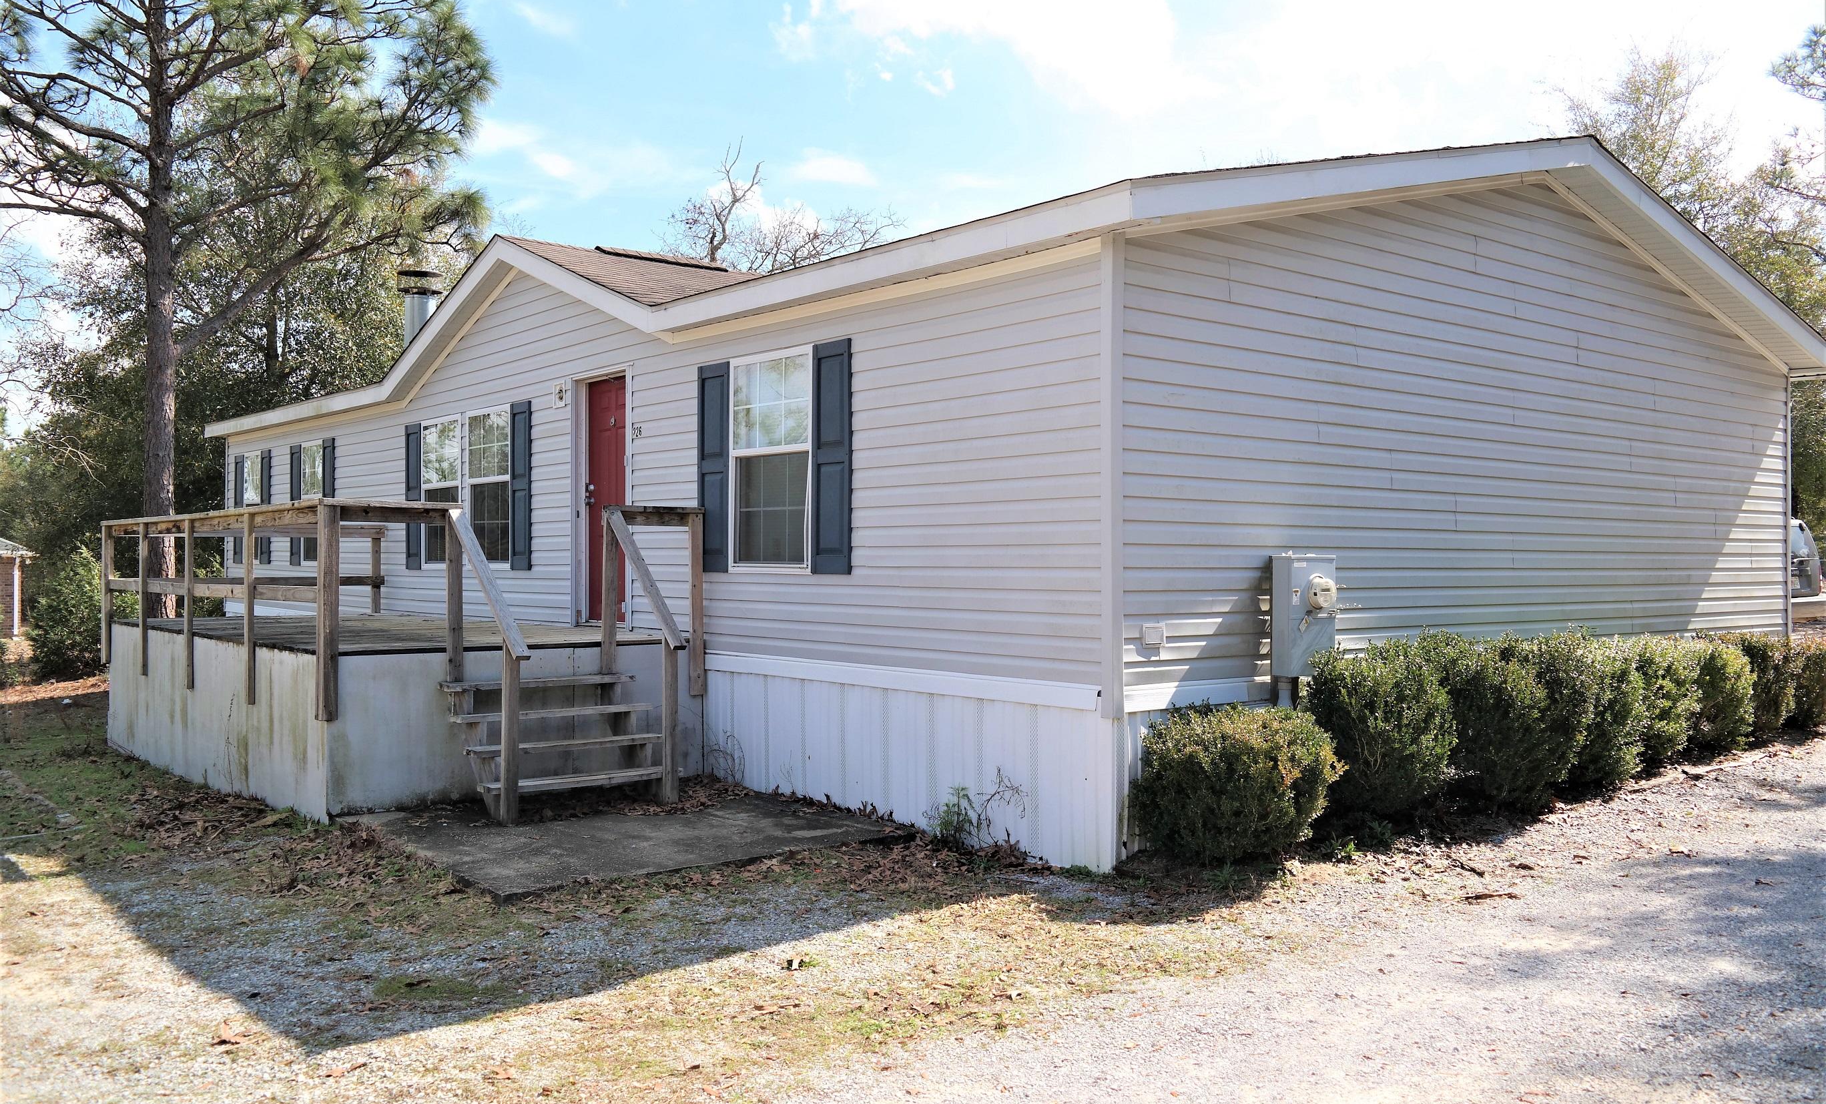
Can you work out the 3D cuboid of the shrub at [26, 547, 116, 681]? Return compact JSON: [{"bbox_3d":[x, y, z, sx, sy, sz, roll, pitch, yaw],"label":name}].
[{"bbox_3d":[-12.626,0.928,20.700,1.500,2.000,1.550,1,-1,-39],"label":"shrub"}]

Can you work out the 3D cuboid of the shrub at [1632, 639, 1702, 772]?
[{"bbox_3d":[5.574,1.114,10.182,0.760,1.000,0.800,1,-1,-39],"label":"shrub"}]

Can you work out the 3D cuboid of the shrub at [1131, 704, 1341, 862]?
[{"bbox_3d":[1.711,1.235,7.317,1.020,0.860,0.980,0,0,0],"label":"shrub"}]

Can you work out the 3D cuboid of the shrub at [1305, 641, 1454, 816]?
[{"bbox_3d":[2.708,1.035,8.010,0.900,1.040,0.900,1,-1,-39],"label":"shrub"}]

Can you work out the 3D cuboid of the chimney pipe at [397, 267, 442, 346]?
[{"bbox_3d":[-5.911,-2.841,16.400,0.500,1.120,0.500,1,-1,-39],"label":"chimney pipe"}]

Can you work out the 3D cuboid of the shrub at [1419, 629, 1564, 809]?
[{"bbox_3d":[3.702,1.096,8.763,0.900,1.100,0.900,1,-1,-39],"label":"shrub"}]

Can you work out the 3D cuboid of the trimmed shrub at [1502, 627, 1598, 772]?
[{"bbox_3d":[4.280,1.055,9.202,0.800,1.050,0.820,1,-1,-39],"label":"trimmed shrub"}]

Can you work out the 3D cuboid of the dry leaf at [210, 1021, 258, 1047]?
[{"bbox_3d":[-2.330,1.650,4.713,0.100,0.050,0.150,1,-1,-39],"label":"dry leaf"}]

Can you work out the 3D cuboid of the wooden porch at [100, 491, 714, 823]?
[{"bbox_3d":[-4.230,0.747,11.290,3.100,2.080,6.600,1,-1,-41],"label":"wooden porch"}]

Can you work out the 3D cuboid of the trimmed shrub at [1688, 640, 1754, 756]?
[{"bbox_3d":[6.320,1.154,10.748,0.750,0.930,0.800,1,-1,-39],"label":"trimmed shrub"}]

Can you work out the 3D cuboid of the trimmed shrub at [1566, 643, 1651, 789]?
[{"bbox_3d":[4.870,1.136,9.648,0.800,1.050,0.820,1,-1,-39],"label":"trimmed shrub"}]

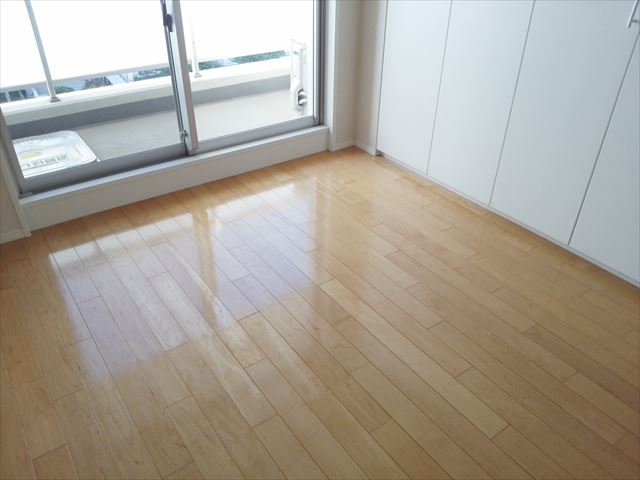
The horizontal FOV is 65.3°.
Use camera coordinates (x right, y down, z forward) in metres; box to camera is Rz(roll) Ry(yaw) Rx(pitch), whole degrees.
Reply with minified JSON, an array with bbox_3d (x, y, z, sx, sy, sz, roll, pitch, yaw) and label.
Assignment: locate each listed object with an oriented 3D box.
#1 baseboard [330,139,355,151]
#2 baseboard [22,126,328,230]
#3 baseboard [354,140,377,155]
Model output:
[{"bbox_3d":[0.155,-0.626,3.282,0.174,0.052,0.018,-20,38,-29],"label":"baseboard"},{"bbox_3d":[-0.680,-0.384,2.811,1.769,0.146,0.030,-20,38,-29],"label":"baseboard"},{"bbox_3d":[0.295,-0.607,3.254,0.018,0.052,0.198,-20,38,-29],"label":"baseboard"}]

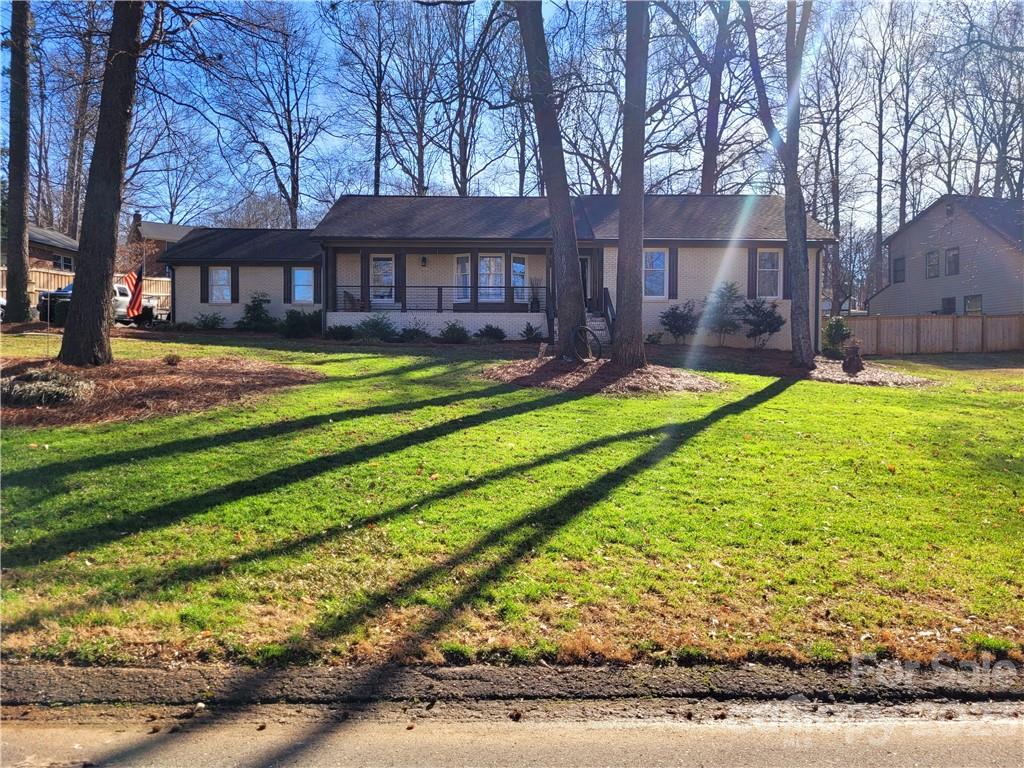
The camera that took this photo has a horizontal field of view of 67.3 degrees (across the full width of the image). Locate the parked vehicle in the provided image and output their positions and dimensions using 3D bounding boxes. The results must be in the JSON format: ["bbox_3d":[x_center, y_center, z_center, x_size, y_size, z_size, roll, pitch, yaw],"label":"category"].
[{"bbox_3d":[-17.176,-3.419,32.583,2.000,1.850,5.800,0,3,0],"label":"parked vehicle"}]

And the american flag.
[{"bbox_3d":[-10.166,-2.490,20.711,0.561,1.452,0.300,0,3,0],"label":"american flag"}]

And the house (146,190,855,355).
[{"bbox_3d":[-1.543,-4.545,31.225,25.050,6.239,11.200,0,3,0],"label":"house"}]

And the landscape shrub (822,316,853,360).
[{"bbox_3d":[10.722,-1.499,25.354,0.902,1.422,0.900,0,3,0],"label":"landscape shrub"}]

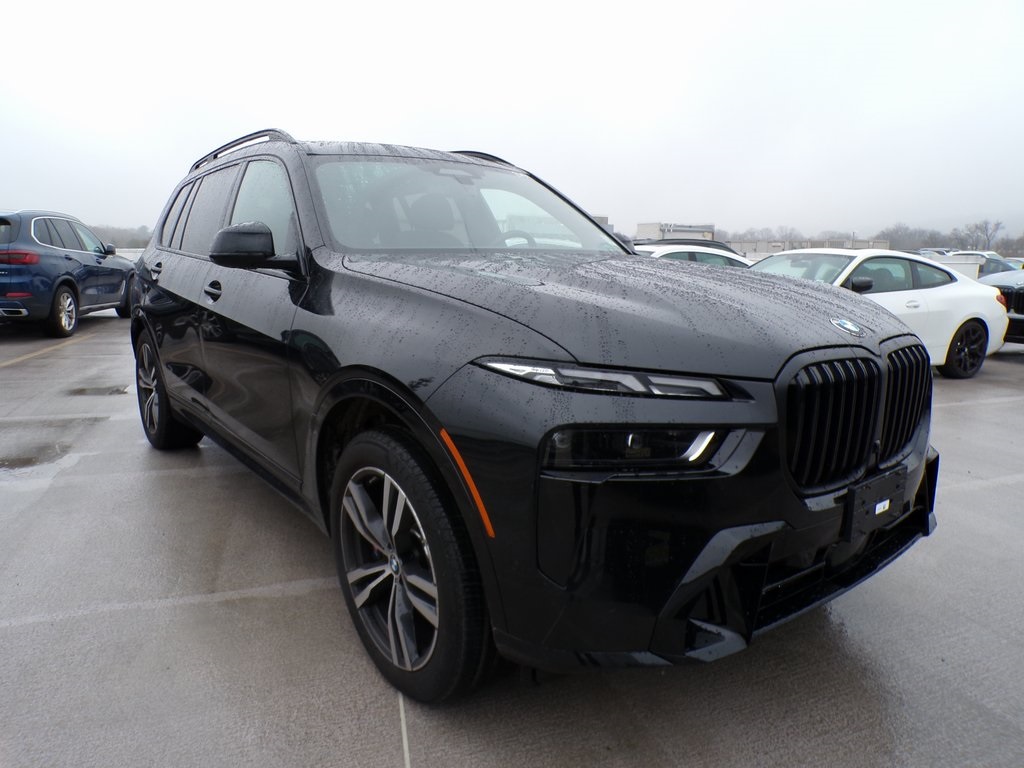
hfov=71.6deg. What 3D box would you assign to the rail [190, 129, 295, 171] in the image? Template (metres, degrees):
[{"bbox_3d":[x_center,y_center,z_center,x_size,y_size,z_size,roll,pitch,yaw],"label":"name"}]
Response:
[{"bbox_3d":[-1.516,-1.247,3.841,0.070,0.115,1.900,-8,14,-37],"label":"rail"}]

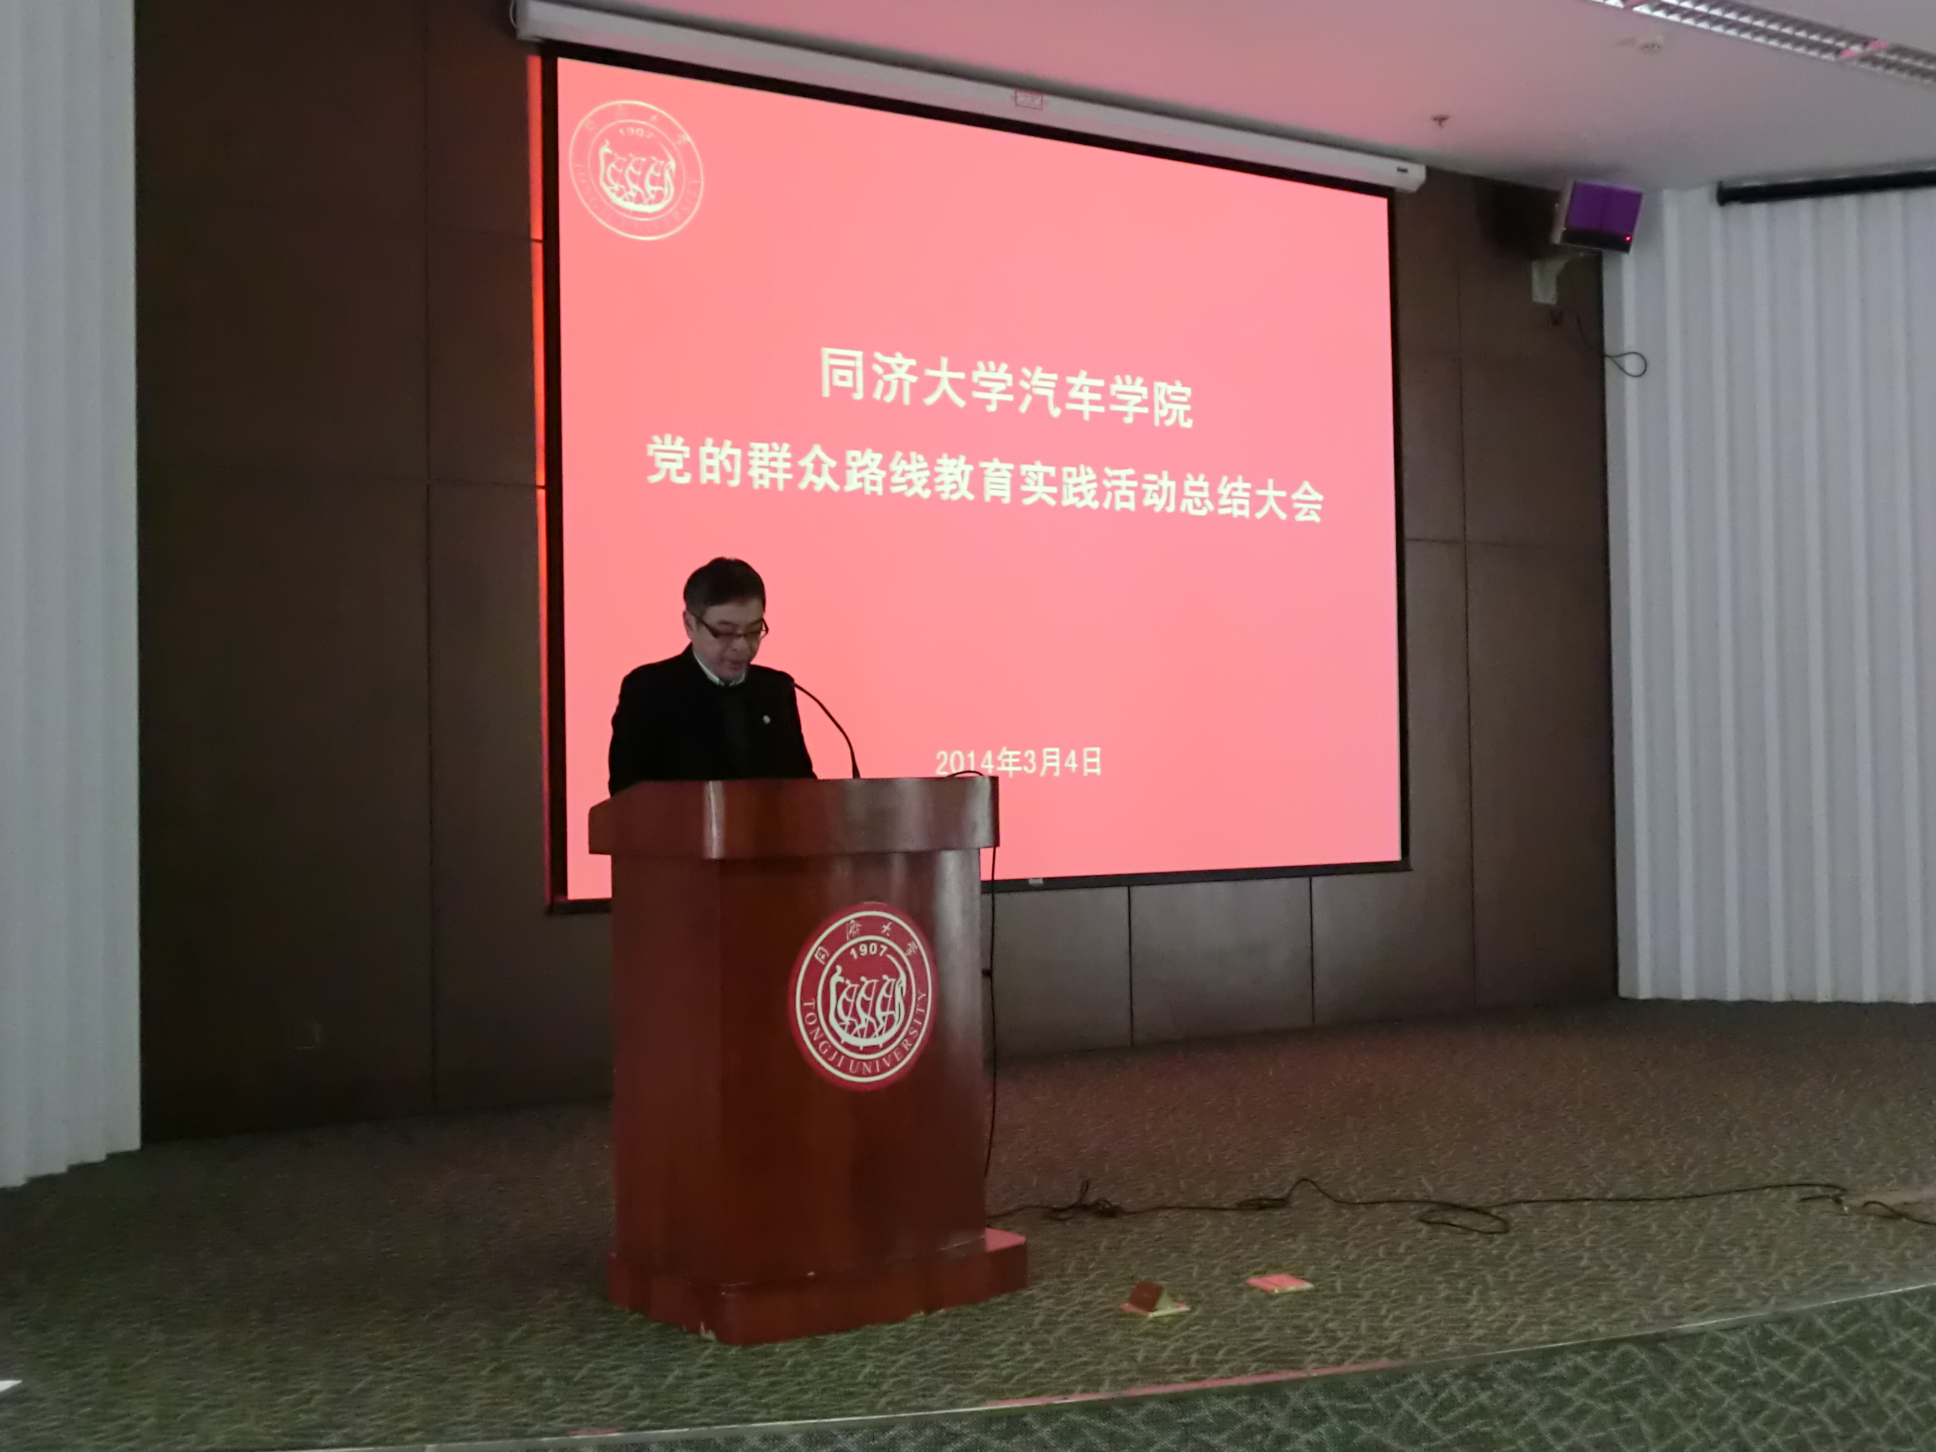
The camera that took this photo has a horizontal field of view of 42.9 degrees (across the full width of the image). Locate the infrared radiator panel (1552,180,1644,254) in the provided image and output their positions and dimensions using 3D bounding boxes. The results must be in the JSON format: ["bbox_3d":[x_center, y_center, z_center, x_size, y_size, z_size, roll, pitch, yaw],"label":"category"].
[{"bbox_3d":[2.972,-2.418,11.677,0.475,0.285,0.105,0,17,-33],"label":"infrared radiator panel"}]

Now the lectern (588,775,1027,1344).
[{"bbox_3d":[-0.337,0.693,5.517,0.865,1.150,0.690,0,-2,-39],"label":"lectern"}]

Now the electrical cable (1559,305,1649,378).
[{"bbox_3d":[3.158,-1.911,12.220,0.450,0.360,0.150,0,-1,-14],"label":"electrical cable"}]

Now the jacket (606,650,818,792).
[{"bbox_3d":[-0.622,0.143,5.966,0.510,0.680,0.330,0,-2,-32],"label":"jacket"}]

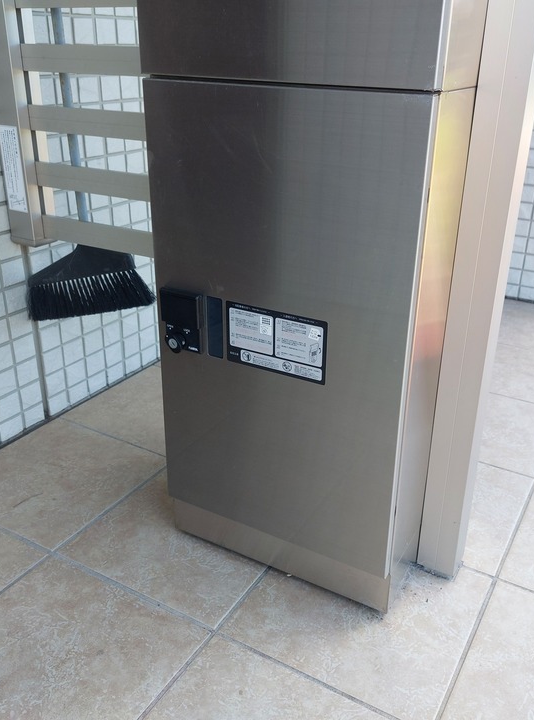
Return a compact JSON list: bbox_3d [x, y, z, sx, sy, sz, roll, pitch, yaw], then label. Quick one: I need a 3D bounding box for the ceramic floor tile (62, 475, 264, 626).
[{"bbox_3d":[-0.123,0.283,1.084,0.296,0.010,0.296,15,28,28],"label":"ceramic floor tile"}]

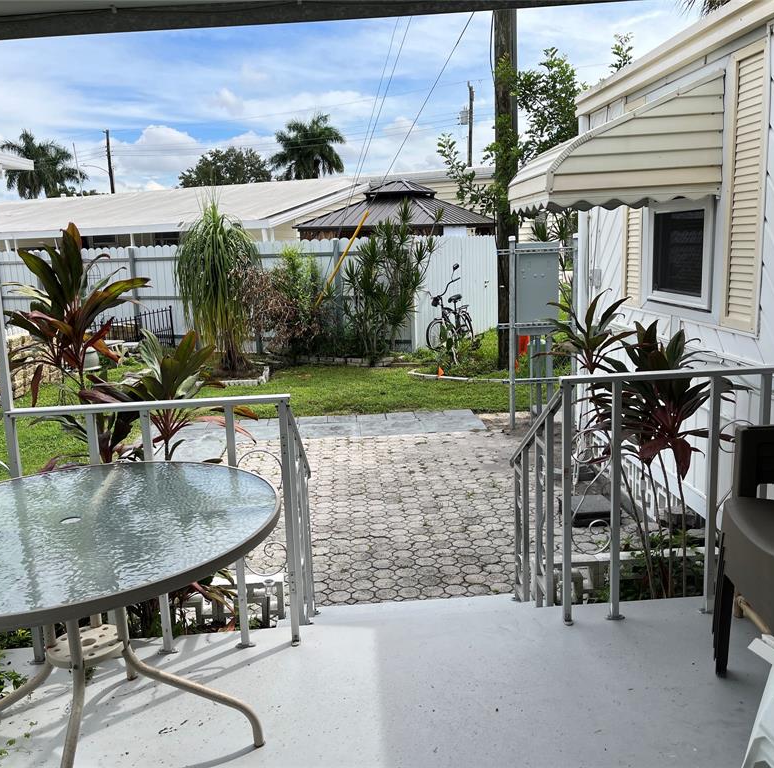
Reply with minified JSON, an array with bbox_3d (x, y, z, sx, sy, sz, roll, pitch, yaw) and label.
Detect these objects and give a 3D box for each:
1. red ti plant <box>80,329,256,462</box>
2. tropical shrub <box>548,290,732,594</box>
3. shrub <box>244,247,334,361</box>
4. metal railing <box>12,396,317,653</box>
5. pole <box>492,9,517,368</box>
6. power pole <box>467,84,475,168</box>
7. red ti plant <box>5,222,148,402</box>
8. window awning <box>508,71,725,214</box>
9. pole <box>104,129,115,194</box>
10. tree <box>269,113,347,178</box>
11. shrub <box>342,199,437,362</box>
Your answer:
[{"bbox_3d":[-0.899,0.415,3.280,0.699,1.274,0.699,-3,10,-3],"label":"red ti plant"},{"bbox_3d":[1.074,0.346,3.353,0.870,1.500,0.750,-3,11,-4],"label":"tropical shrub"},{"bbox_3d":[-1.550,-1.269,11.996,1.425,1.722,1.283,-3,10,-3],"label":"shrub"},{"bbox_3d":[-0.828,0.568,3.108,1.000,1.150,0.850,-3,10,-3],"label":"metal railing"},{"bbox_3d":[1.522,-3.912,10.235,0.300,7.500,0.300,-3,11,-4],"label":"pole"},{"bbox_3d":[4.713,-11.154,42.253,0.360,10.200,0.360,-3,11,-4],"label":"power pole"},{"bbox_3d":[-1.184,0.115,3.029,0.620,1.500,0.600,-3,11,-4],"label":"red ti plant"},{"bbox_3d":[1.174,-1.263,4.147,0.860,0.610,0.900,-3,10,-3],"label":"window awning"},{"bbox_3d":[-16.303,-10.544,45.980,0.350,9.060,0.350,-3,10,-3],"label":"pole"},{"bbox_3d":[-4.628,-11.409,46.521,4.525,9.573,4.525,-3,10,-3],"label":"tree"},{"bbox_3d":[0.011,-1.624,11.949,1.500,2.480,1.400,-3,11,-4],"label":"shrub"}]

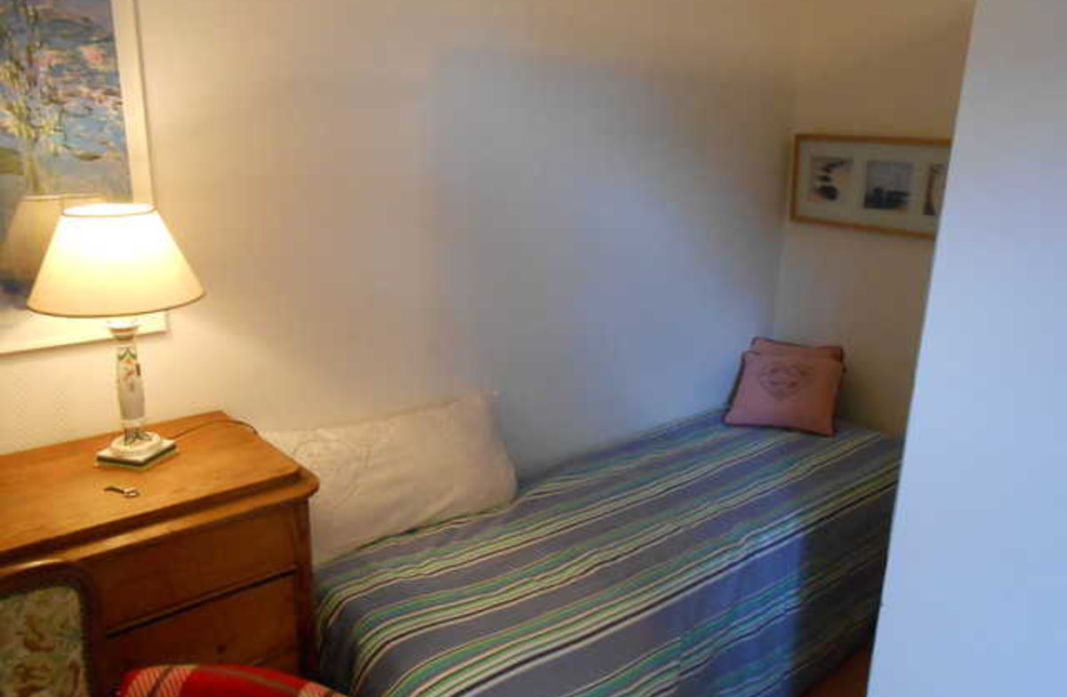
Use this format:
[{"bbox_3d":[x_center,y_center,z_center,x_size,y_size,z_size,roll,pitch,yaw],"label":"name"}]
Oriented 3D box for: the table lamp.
[{"bbox_3d":[-0.742,-0.023,1.451,0.283,0.470,0.283,4,16,11],"label":"table lamp"}]

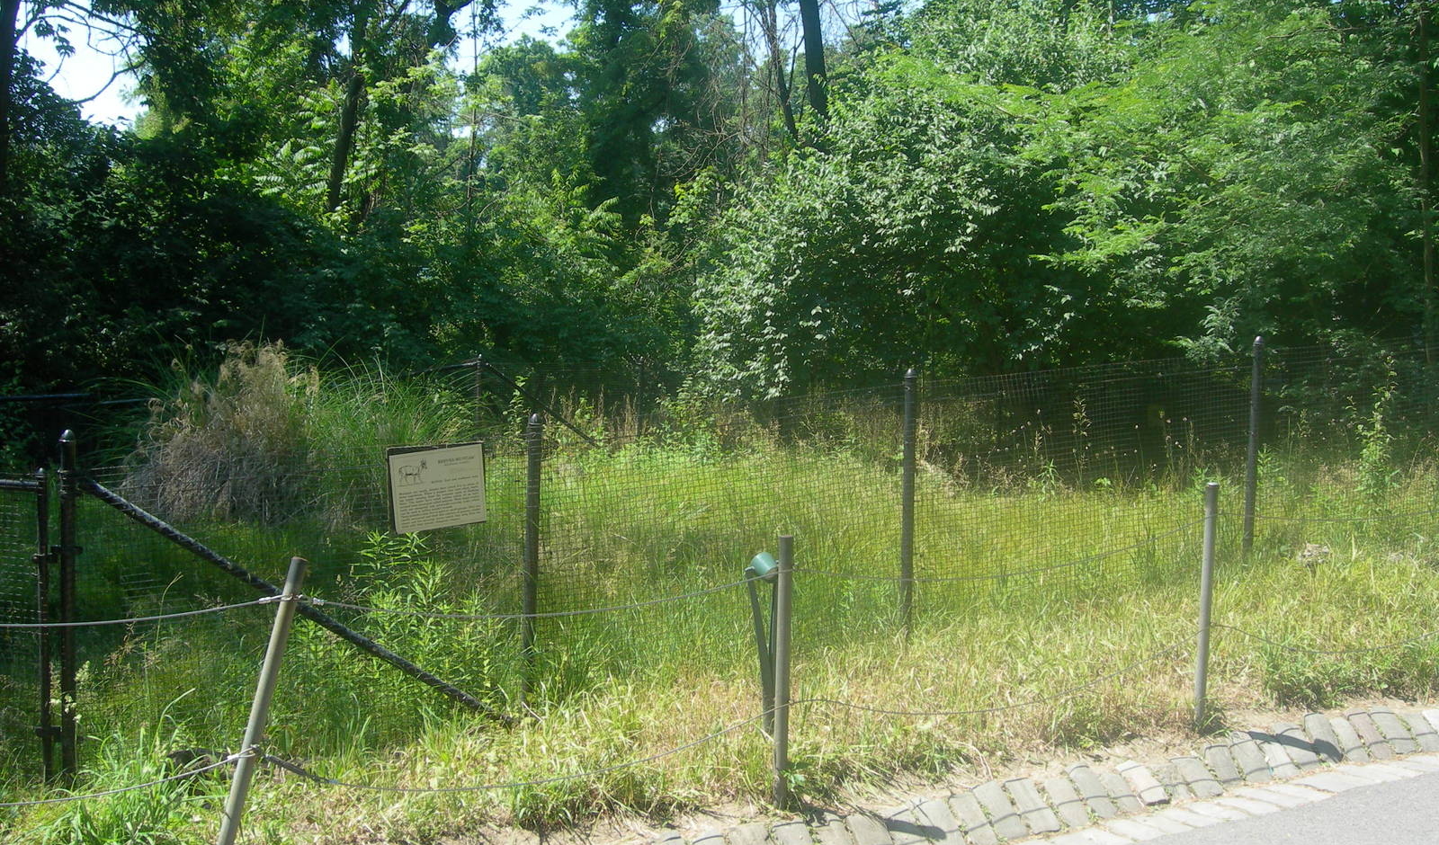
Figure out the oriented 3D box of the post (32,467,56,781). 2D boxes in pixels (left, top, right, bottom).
[{"bbox_3d":[-2.278,0.695,5.340,0.039,1.087,0.039,0,4,0],"label":"post"}]

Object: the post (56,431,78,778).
[{"bbox_3d":[-2.171,0.623,5.270,0.052,1.200,0.052,1,4,0],"label":"post"}]

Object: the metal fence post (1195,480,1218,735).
[{"bbox_3d":[1.763,0.664,5.720,0.043,0.888,0.043,2,4,0],"label":"metal fence post"}]

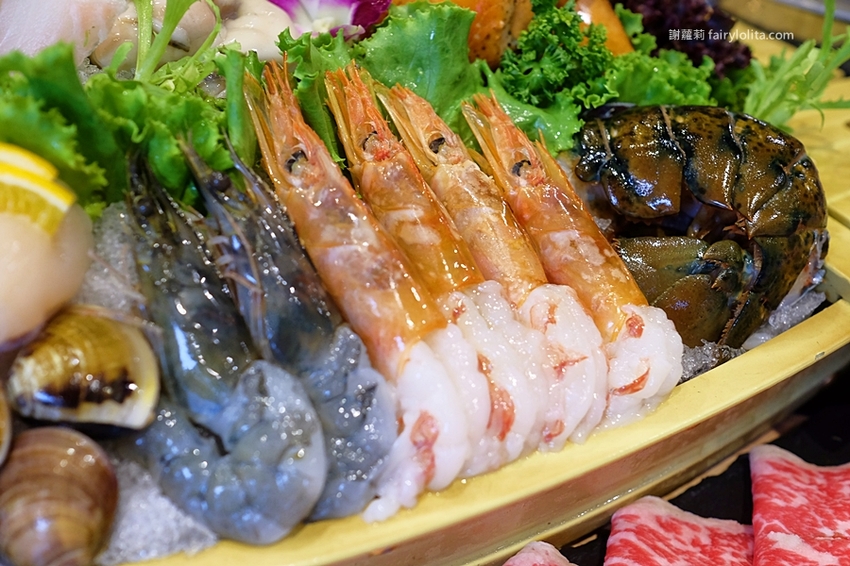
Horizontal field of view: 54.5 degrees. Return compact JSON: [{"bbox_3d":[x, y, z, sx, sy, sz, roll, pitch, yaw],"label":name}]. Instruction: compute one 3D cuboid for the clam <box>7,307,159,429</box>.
[{"bbox_3d":[-0.109,0.027,0.264,0.047,0.033,0.044,0,35,0],"label":"clam"}]

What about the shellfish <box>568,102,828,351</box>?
[{"bbox_3d":[0.103,-0.021,0.312,0.090,0.060,0.070,0,35,0],"label":"shellfish"}]

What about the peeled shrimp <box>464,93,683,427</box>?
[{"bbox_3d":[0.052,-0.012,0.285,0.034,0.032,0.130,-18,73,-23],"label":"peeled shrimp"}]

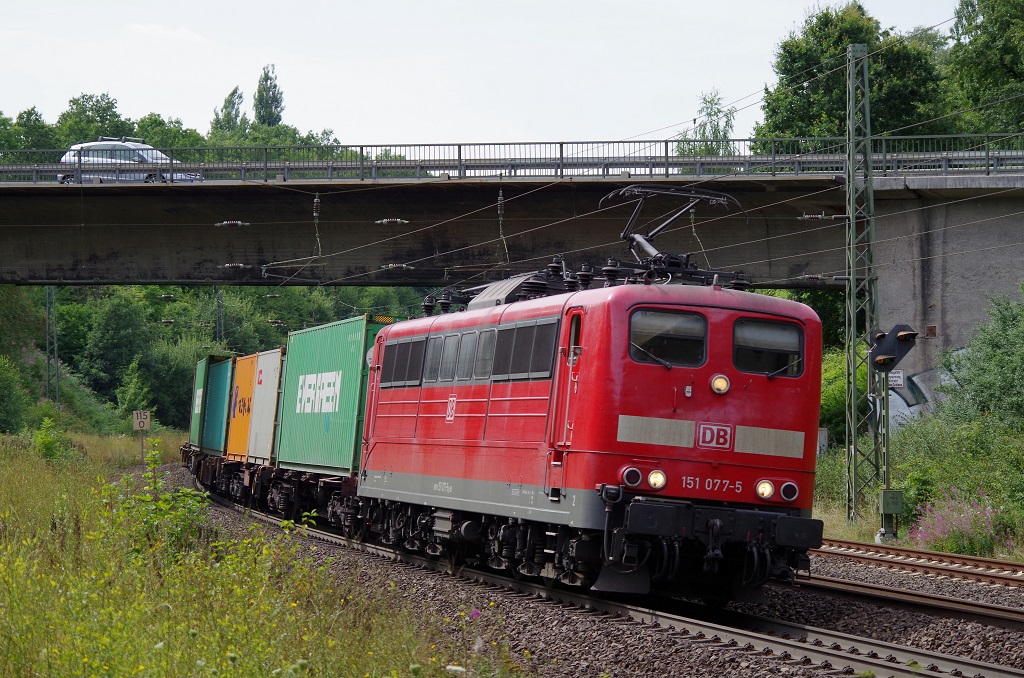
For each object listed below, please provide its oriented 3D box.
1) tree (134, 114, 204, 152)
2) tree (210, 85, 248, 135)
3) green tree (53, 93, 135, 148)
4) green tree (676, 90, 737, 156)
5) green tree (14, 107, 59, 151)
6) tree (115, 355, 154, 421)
[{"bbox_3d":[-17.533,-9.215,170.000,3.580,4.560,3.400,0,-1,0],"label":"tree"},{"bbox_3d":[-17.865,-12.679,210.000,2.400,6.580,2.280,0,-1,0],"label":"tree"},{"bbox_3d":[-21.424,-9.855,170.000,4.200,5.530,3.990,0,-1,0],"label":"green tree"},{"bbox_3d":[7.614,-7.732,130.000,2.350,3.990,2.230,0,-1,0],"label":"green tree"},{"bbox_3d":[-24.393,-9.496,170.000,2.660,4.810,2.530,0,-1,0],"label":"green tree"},{"bbox_3d":[-15.915,2.171,140.000,1.690,3.040,1.600,0,-1,0],"label":"tree"}]

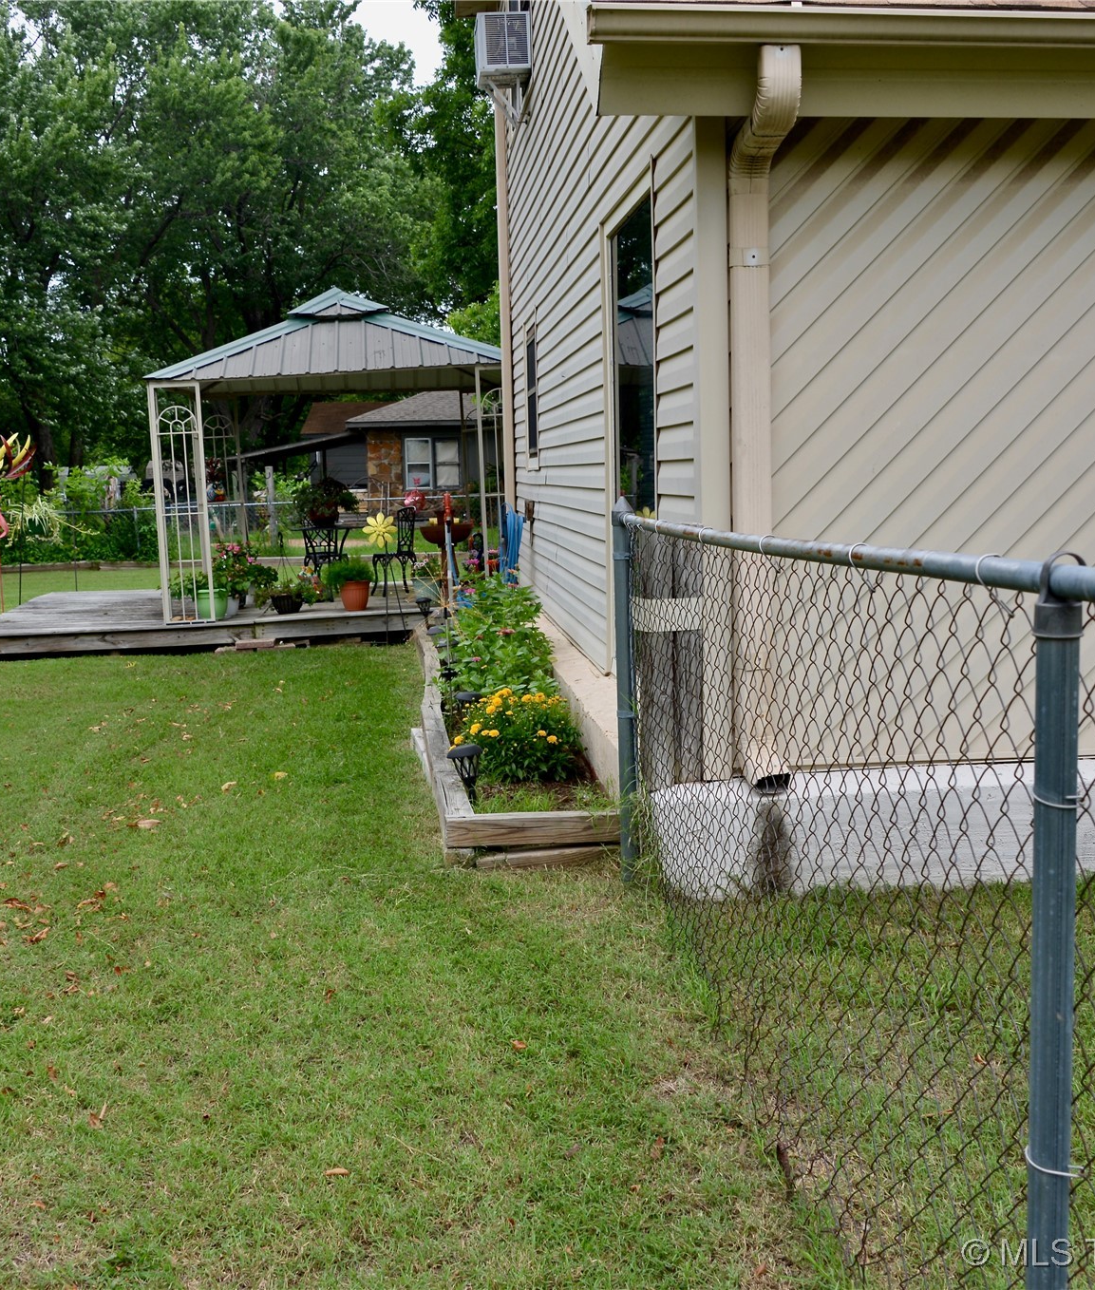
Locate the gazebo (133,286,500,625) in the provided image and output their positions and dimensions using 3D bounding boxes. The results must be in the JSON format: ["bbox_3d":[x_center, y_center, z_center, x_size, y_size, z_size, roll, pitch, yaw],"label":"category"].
[{"bbox_3d":[-1.928,-1.918,14.521,3.306,2.996,3.346,-3,7,-5],"label":"gazebo"}]

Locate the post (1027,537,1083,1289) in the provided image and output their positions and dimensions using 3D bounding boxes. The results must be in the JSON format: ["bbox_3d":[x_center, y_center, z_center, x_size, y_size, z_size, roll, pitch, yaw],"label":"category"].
[{"bbox_3d":[0.521,0.492,1.567,0.046,1.170,0.046,-2,7,-5],"label":"post"}]

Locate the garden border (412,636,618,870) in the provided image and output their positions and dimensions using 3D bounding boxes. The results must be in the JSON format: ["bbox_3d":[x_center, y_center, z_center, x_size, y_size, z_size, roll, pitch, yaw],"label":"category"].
[{"bbox_3d":[-0.367,0.269,8.588,0.675,0.165,7.049,-2,7,-5],"label":"garden border"}]

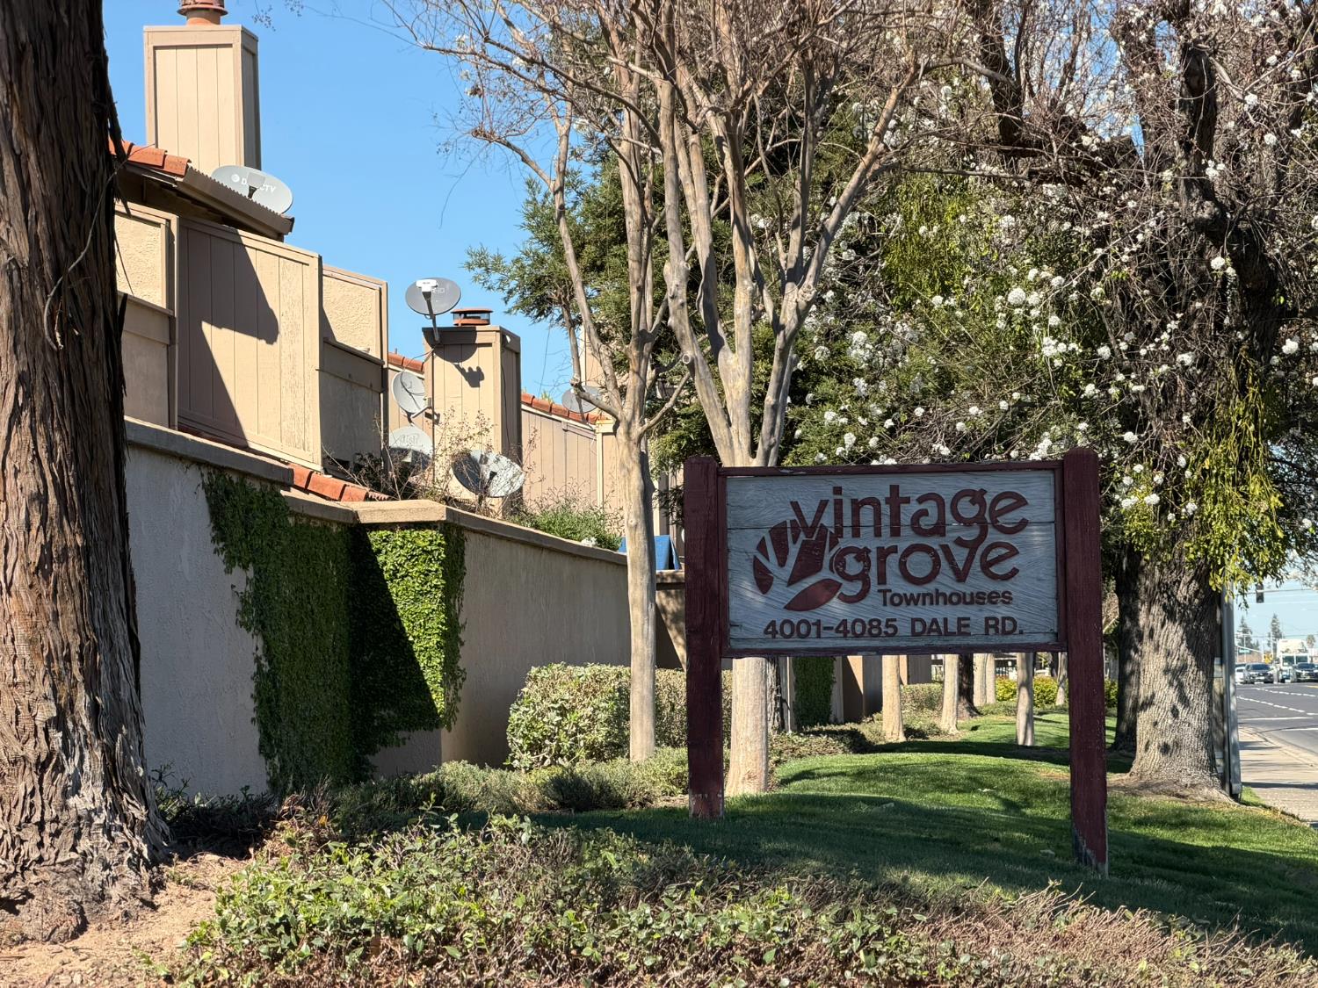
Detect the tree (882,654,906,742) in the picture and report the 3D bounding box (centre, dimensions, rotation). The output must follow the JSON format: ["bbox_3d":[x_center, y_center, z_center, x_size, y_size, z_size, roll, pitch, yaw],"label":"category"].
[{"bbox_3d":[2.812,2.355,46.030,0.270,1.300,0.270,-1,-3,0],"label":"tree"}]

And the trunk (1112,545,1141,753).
[{"bbox_3d":[5.743,1.830,46.060,0.550,2.600,0.550,-1,-3,6],"label":"trunk"}]

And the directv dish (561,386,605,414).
[{"bbox_3d":[-1.073,-1.336,54.000,0.620,0.460,0.400,-2,-3,11],"label":"directv dish"}]

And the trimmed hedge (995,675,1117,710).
[{"bbox_3d":[12.147,6.057,116.023,4.200,1.050,1.200,-1,-3,0],"label":"trimmed hedge"}]

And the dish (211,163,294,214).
[{"bbox_3d":[-3.734,-2.797,35.000,0.800,0.550,0.450,0,-3,-17],"label":"dish"}]

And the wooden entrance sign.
[{"bbox_3d":[1.076,0.772,17.300,1.890,1.910,0.155,-1,-3,6],"label":"wooden entrance sign"}]

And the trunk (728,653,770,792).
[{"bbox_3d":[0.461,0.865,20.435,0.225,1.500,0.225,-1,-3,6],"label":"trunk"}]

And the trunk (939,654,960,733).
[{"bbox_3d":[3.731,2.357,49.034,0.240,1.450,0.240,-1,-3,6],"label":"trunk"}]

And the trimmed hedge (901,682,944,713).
[{"bbox_3d":[5.053,3.875,72.000,1.150,0.620,1.100,-1,-3,6],"label":"trimmed hedge"}]

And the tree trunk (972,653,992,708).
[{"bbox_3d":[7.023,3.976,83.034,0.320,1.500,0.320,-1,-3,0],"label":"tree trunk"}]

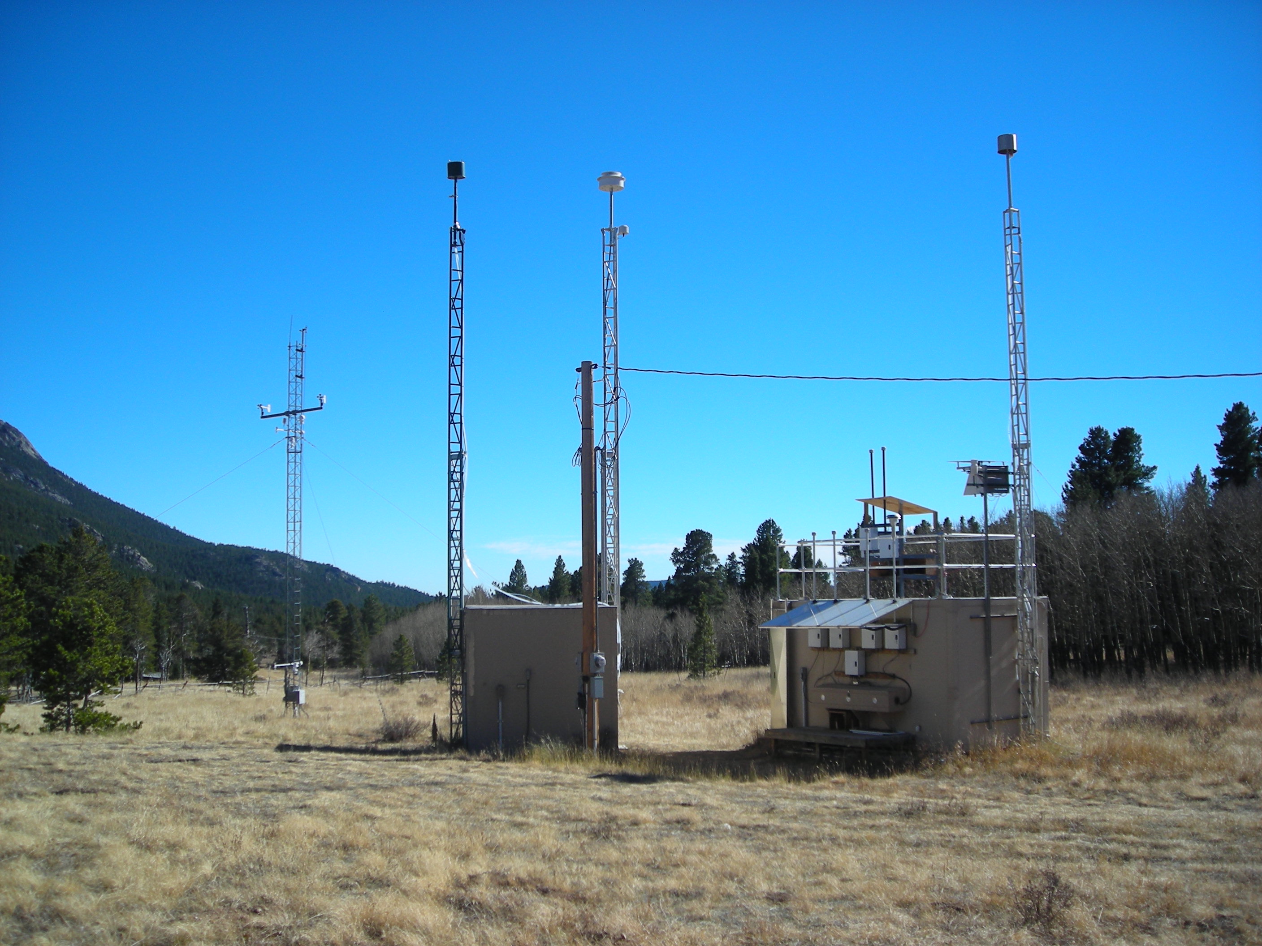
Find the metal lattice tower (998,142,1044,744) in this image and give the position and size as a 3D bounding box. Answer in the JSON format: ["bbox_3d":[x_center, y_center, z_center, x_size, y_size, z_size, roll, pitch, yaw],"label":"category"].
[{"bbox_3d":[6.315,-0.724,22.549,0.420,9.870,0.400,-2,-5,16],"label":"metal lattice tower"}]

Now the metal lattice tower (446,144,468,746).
[{"bbox_3d":[-2.996,-0.419,23.857,0.340,10.140,0.340,-1,-5,0],"label":"metal lattice tower"}]

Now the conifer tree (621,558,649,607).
[{"bbox_3d":[0.331,13.461,134.332,3.200,10.560,3.200,-1,-5,0],"label":"conifer tree"}]

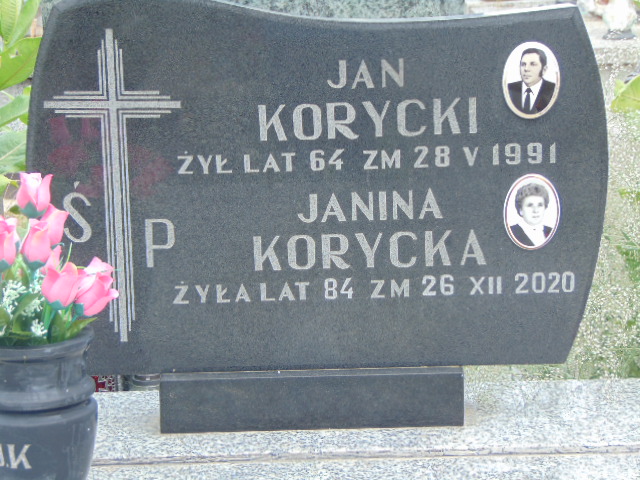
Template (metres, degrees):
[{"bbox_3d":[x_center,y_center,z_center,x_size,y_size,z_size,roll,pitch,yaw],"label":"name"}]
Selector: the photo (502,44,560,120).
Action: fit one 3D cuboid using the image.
[{"bbox_3d":[0.326,-0.246,3.080,0.090,0.120,0.010,-1,11,3],"label":"photo"}]

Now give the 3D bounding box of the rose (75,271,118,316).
[{"bbox_3d":[-0.299,0.071,2.670,0.049,0.062,0.049,36,22,-15],"label":"rose"}]

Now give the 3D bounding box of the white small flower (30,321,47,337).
[{"bbox_3d":[-0.378,0.119,2.680,0.021,0.021,0.020,-2,12,0],"label":"white small flower"}]

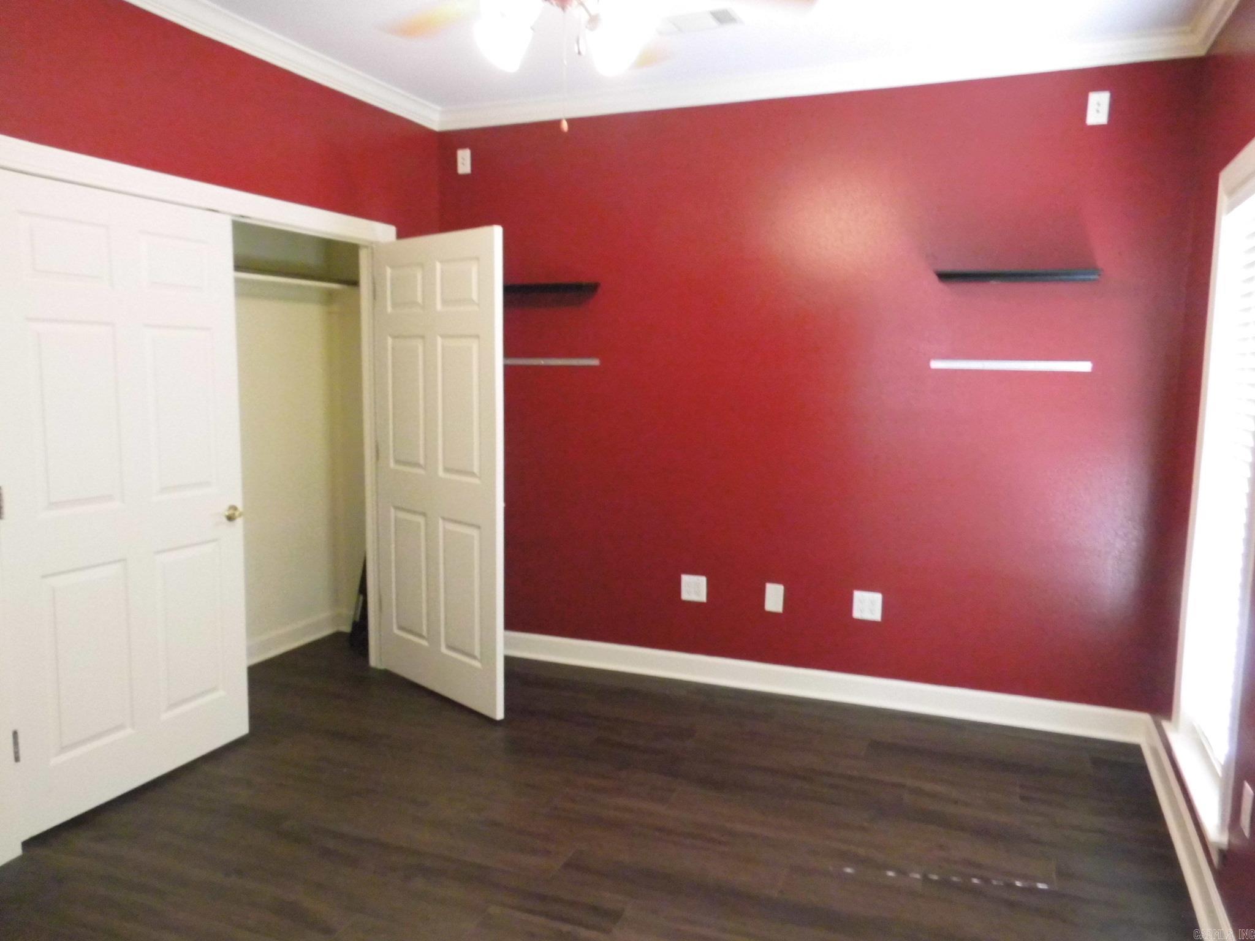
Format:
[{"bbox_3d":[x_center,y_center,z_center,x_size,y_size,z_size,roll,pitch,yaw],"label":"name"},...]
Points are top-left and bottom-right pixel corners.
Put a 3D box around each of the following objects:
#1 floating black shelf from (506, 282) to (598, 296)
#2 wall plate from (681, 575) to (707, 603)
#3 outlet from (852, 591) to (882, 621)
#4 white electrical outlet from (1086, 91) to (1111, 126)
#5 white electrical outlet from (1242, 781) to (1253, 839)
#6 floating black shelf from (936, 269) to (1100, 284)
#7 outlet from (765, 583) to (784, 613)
[{"bbox_3d":[-0.445,-0.866,4.320,0.600,0.034,0.185,3,7,21],"label":"floating black shelf"},{"bbox_3d":[0.314,0.558,4.276,0.121,0.121,0.010,3,7,21],"label":"wall plate"},{"bbox_3d":[1.057,0.599,3.988,0.120,0.122,0.010,3,7,21],"label":"outlet"},{"bbox_3d":[1.806,-1.389,3.473,0.075,0.121,0.010,3,7,21],"label":"white electrical outlet"},{"bbox_3d":[1.465,0.801,2.135,0.010,0.119,0.078,3,7,23],"label":"white electrical outlet"},{"bbox_3d":[1.528,-0.758,3.558,0.600,0.034,0.185,3,7,21],"label":"floating black shelf"},{"bbox_3d":[0.671,0.584,4.138,0.077,0.122,0.010,3,7,21],"label":"outlet"}]

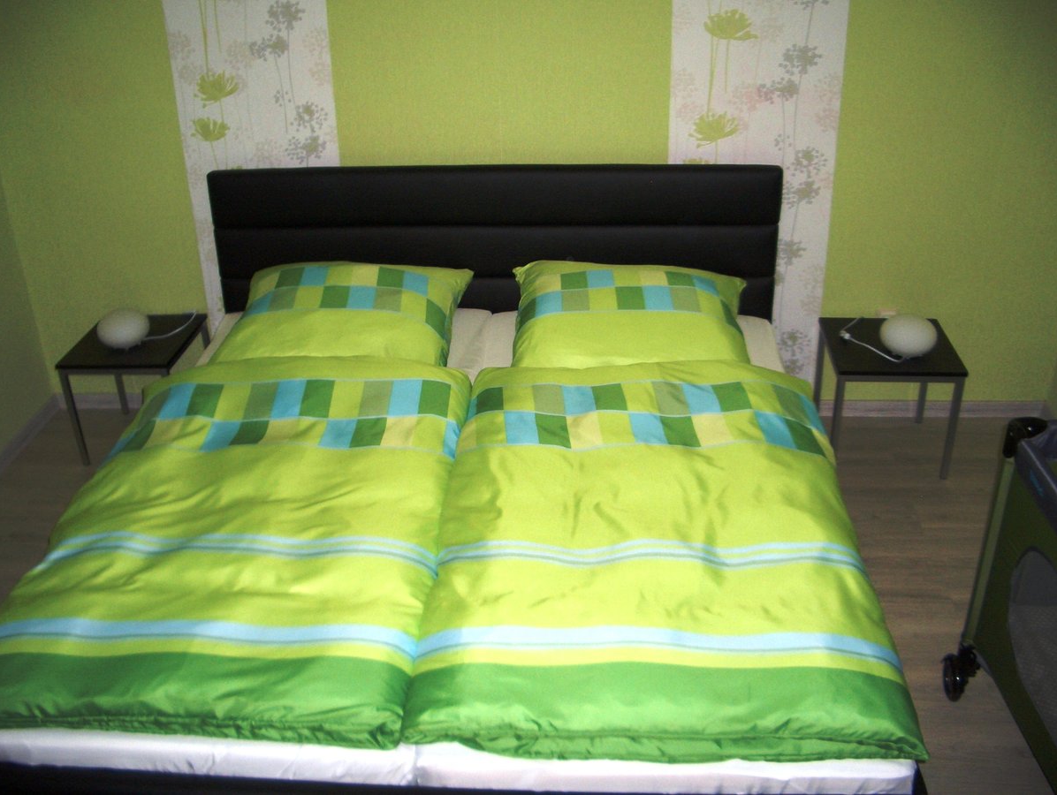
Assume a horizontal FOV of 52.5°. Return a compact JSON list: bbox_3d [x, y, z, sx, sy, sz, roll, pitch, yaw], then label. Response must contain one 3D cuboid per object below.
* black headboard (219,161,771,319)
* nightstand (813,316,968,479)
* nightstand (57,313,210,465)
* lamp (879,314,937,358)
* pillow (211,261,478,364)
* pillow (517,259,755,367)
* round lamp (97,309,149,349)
[{"bbox_3d":[-0.122,-0.460,3.542,1.830,0.620,0.090,0,27,4],"label":"black headboard"},{"bbox_3d":[1.155,-0.002,3.490,0.385,0.378,0.410,1,27,5],"label":"nightstand"},{"bbox_3d":[-1.318,-0.027,3.683,0.385,0.378,0.410,0,27,3],"label":"nightstand"},{"bbox_3d":[1.175,-0.191,3.315,0.175,0.125,0.175,0,27,4],"label":"lamp"},{"bbox_3d":[-0.552,-0.212,3.238,0.720,0.230,0.650,0,27,4],"label":"pillow"},{"bbox_3d":[0.306,-0.205,3.175,0.730,0.230,0.650,0,27,4],"label":"pillow"},{"bbox_3d":[-1.330,-0.222,3.520,0.175,0.125,0.175,-1,27,1],"label":"round lamp"}]

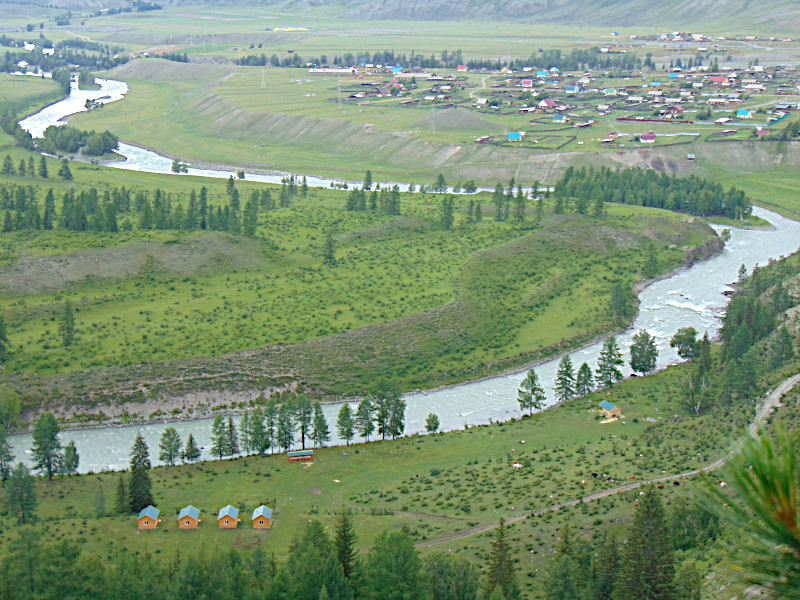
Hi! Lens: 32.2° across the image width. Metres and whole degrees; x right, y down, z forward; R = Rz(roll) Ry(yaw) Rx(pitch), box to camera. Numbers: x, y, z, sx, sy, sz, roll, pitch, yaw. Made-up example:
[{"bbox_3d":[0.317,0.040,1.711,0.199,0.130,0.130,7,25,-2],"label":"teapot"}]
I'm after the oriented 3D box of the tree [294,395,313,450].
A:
[{"bbox_3d":[-32.539,40.959,464.934,6.035,19.616,6.035,0,15,-1],"label":"tree"}]

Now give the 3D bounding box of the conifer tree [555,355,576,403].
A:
[{"bbox_3d":[53.490,25.400,448.150,6.900,15.910,6.900,0,14,0],"label":"conifer tree"}]

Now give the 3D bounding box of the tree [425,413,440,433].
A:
[{"bbox_3d":[11.850,44.600,504.800,5.460,7.300,5.300,0,14,1],"label":"tree"}]

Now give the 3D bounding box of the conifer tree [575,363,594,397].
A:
[{"bbox_3d":[69.067,29.774,517.308,7.088,13.180,7.088,0,15,-1],"label":"conifer tree"}]

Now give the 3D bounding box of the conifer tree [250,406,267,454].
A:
[{"bbox_3d":[-47.227,43.632,460.542,5.314,16.813,5.314,0,15,-1],"label":"conifer tree"}]

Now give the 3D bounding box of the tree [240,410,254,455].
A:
[{"bbox_3d":[-53.060,46.110,480.360,4.850,16.500,4.700,-2,14,-6],"label":"tree"}]

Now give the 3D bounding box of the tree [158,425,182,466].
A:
[{"bbox_3d":[-78.070,49.900,470.480,7.970,14.040,7.730,-2,15,-10],"label":"tree"}]

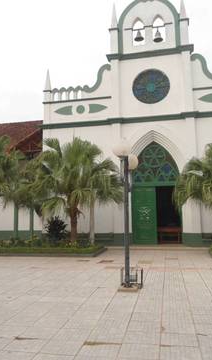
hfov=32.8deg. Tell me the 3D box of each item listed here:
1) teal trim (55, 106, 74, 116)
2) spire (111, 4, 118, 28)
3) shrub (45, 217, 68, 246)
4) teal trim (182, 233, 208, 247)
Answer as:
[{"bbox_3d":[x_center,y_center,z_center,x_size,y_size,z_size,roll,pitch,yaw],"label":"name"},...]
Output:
[{"bbox_3d":[-2.462,-4.044,21.131,1.051,0.528,0.080,-2,-6,13],"label":"teal trim"},{"bbox_3d":[0.470,-9.067,19.924,0.400,1.450,0.400,-2,-6,10],"label":"spire"},{"bbox_3d":[-2.367,2.560,17.280,1.050,1.470,1.050,-2,-6,10],"label":"shrub"},{"bbox_3d":[4.524,3.047,18.663,1.076,0.604,0.350,-2,-6,13],"label":"teal trim"}]

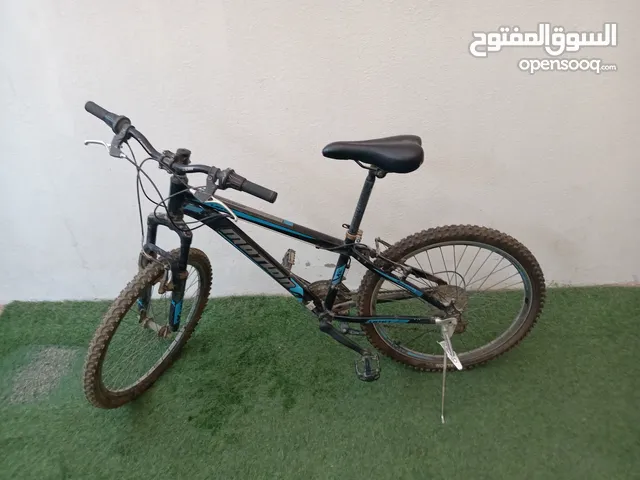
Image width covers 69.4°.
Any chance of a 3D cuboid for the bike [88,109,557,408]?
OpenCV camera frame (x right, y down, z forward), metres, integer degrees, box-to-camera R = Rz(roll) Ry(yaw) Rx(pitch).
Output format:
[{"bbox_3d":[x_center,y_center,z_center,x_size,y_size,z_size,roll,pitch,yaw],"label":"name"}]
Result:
[{"bbox_3d":[-0.022,0.074,1.481,1.523,1.058,0.592,-3,27,7],"label":"bike"}]

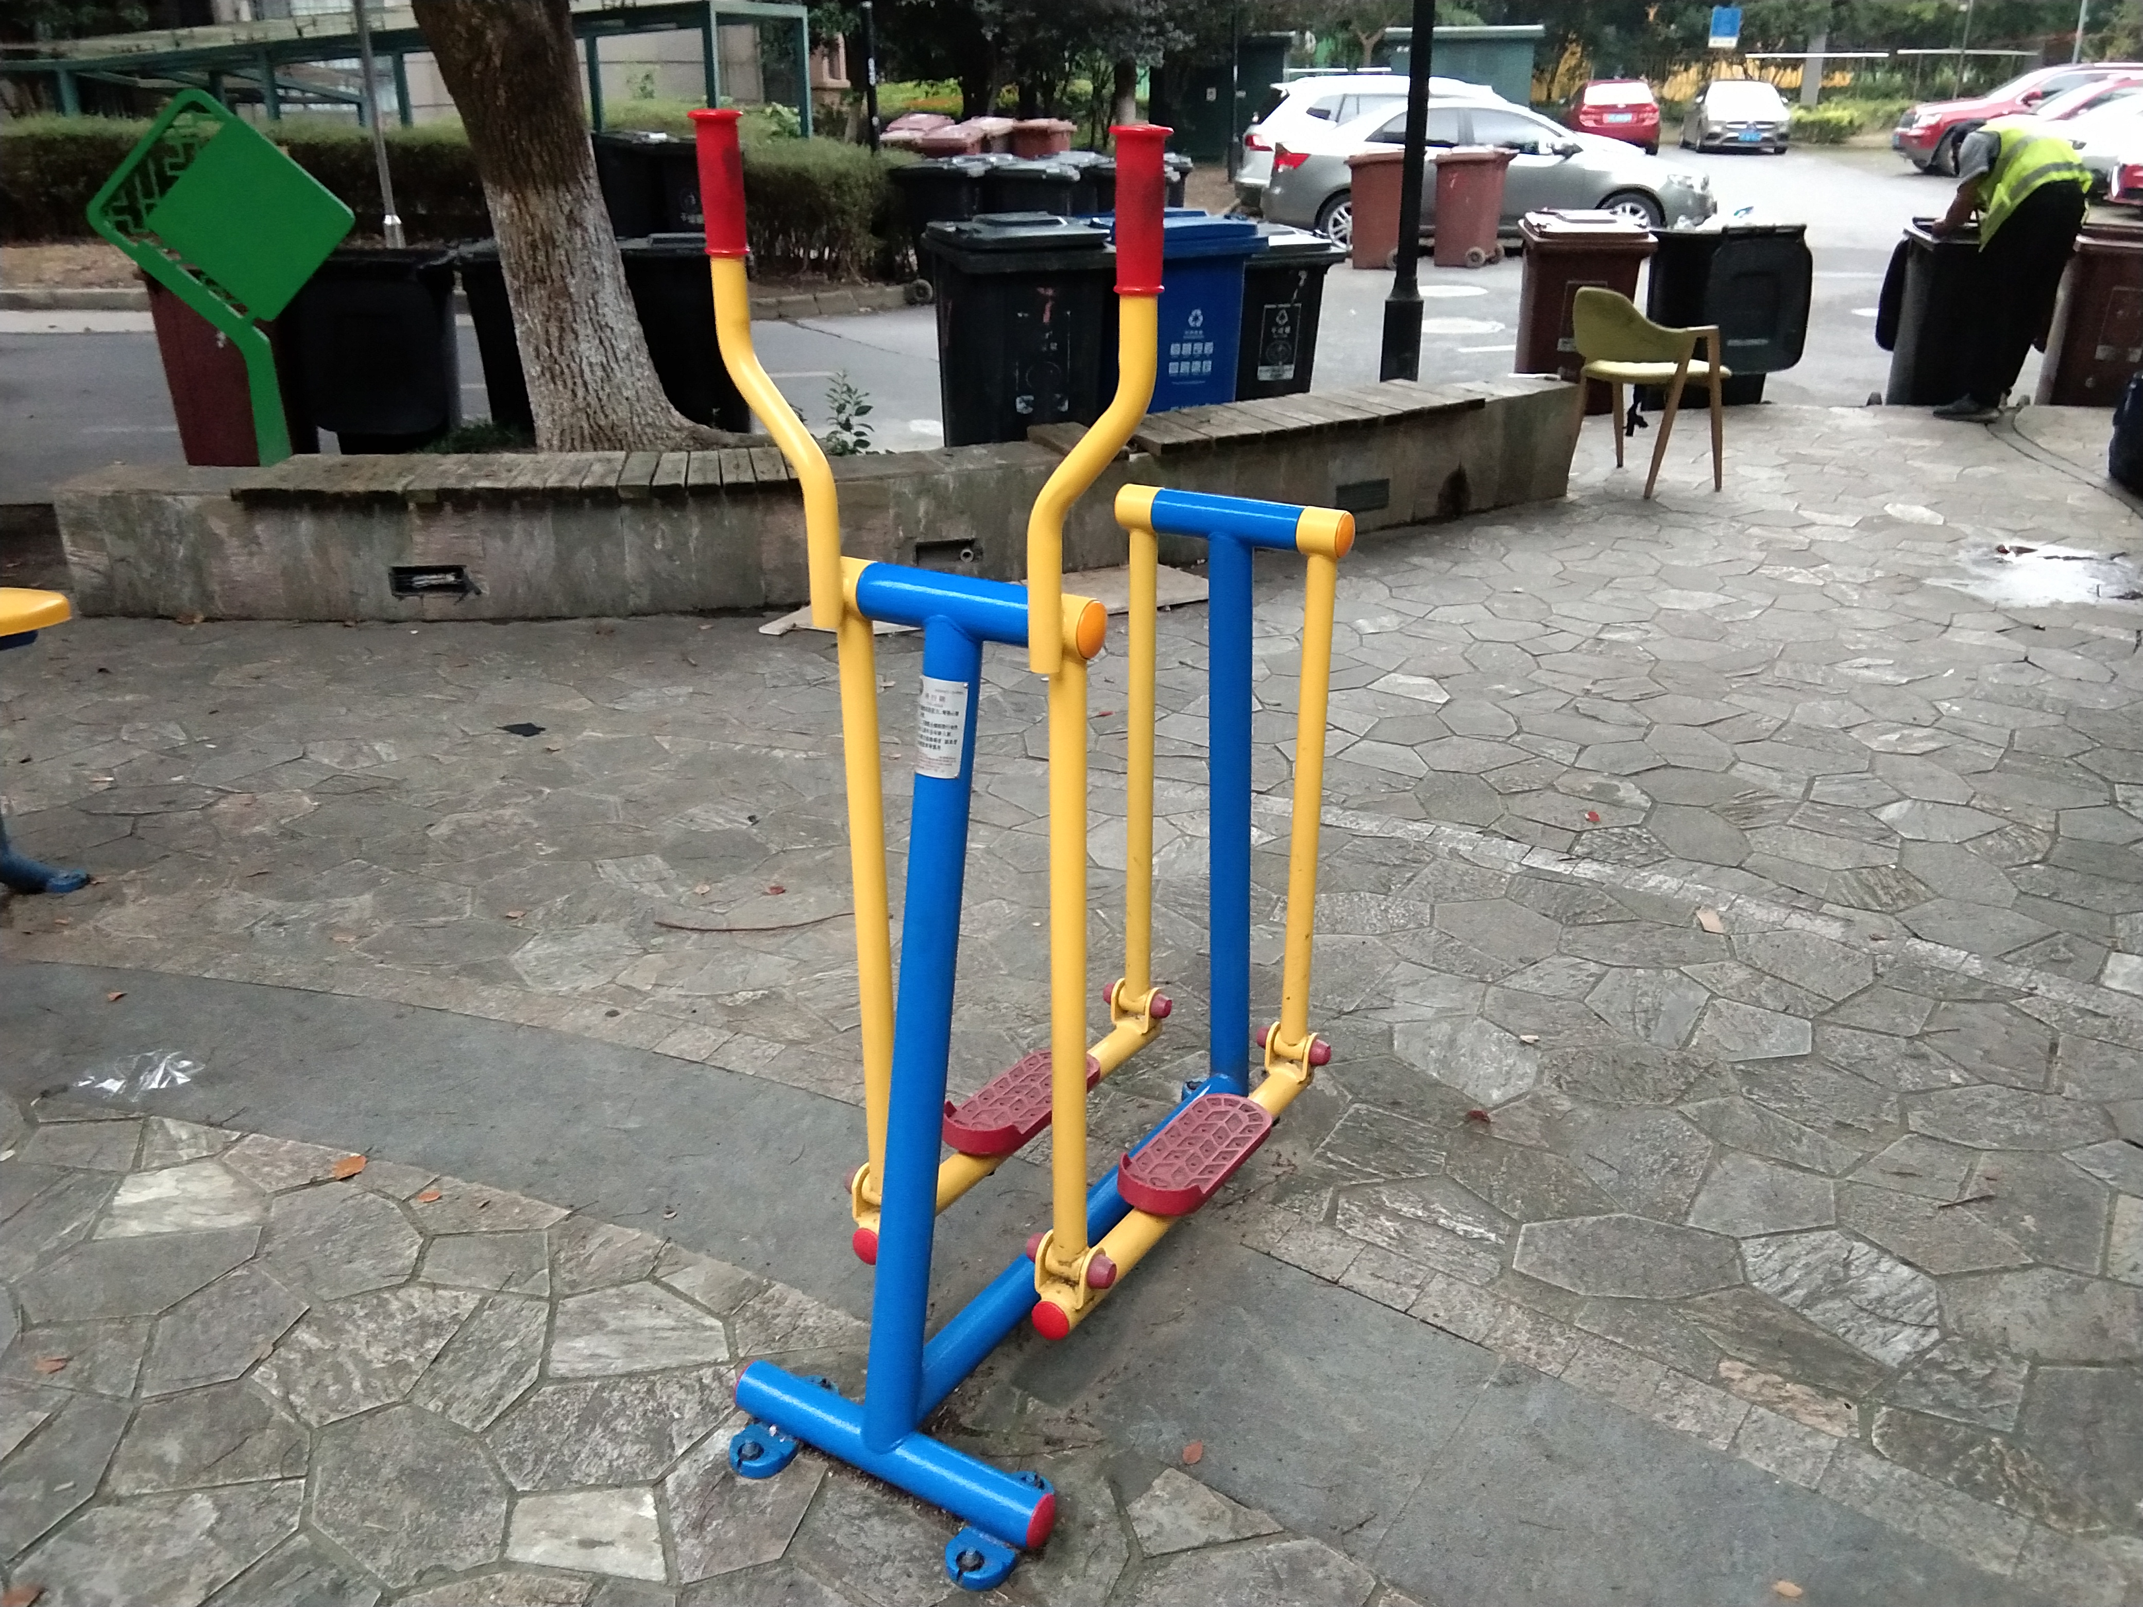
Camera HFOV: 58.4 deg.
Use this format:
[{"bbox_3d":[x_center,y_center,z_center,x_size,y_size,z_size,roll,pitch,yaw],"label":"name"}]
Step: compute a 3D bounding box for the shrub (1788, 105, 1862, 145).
[{"bbox_3d":[15.720,-14.115,40.000,1.500,0.780,1.100,0,22,0],"label":"shrub"}]

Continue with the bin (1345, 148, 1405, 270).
[{"bbox_3d":[2.684,-5.103,16.500,0.580,0.970,0.490,16,27,35],"label":"bin"}]

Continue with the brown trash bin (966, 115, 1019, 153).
[{"bbox_3d":[-0.866,-6.682,20.387,0.620,1.000,0.700,-1,22,0],"label":"brown trash bin"}]

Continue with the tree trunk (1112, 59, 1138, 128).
[{"bbox_3d":[0.780,-9.920,27.500,0.300,1.700,0.300,0,22,0],"label":"tree trunk"}]

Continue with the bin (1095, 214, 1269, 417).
[{"bbox_3d":[0.442,-2.088,8.609,0.580,1.080,0.730,-8,22,-20],"label":"bin"}]

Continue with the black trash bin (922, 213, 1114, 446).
[{"bbox_3d":[-0.237,-1.890,8.092,0.580,1.080,0.730,-7,22,-19],"label":"black trash bin"}]

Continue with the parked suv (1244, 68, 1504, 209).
[{"bbox_3d":[4.232,-7.533,22.000,4.650,1.700,1.850,-3,22,-6],"label":"parked suv"}]

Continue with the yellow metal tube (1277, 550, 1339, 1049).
[{"bbox_3d":[0.337,0.018,2.711,0.038,0.726,0.038,12,21,29],"label":"yellow metal tube"}]

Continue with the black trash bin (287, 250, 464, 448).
[{"bbox_3d":[-2.757,-1.687,7.700,0.580,1.050,0.730,-7,23,-16],"label":"black trash bin"}]

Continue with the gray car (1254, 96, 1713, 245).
[{"bbox_3d":[4.121,-6.152,18.739,4.500,1.460,1.780,0,21,-1],"label":"gray car"}]

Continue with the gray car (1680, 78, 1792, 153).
[{"bbox_3d":[13.223,-13.868,38.281,1.800,1.460,4.500,4,22,12],"label":"gray car"}]

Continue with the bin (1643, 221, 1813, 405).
[{"bbox_3d":[3.186,-2.317,9.400,0.580,1.050,0.720,-3,22,-8],"label":"bin"}]

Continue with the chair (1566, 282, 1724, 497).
[{"bbox_3d":[2.285,-1.660,7.660,0.560,0.770,0.580,-9,23,-22],"label":"chair"}]

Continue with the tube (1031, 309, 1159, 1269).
[{"bbox_3d":[0.030,0.040,2.035,0.148,1.120,0.105,12,24,29],"label":"tube"}]

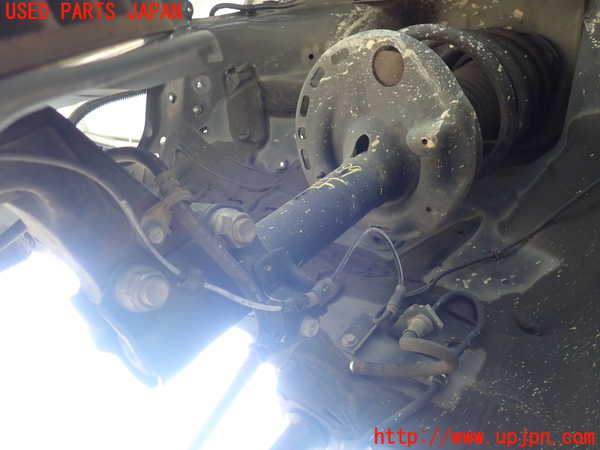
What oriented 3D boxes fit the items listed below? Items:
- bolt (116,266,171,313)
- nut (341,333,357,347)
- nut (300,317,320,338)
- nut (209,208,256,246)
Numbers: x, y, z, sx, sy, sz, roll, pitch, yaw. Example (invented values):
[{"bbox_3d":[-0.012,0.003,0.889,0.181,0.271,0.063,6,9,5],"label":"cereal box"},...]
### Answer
[{"bbox_3d":[-0.093,0.041,0.317,0.024,0.030,0.030,14,-31,41],"label":"bolt"},{"bbox_3d":[0.044,0.104,0.471,0.013,0.013,0.008,10,-4,12],"label":"nut"},{"bbox_3d":[0.008,0.086,0.430,0.017,0.017,0.010,9,2,14],"label":"nut"},{"bbox_3d":[-0.045,0.003,0.367,0.023,0.029,0.029,14,-31,41],"label":"nut"}]

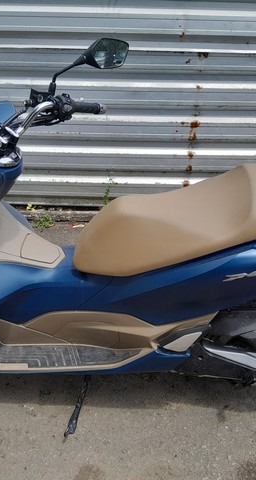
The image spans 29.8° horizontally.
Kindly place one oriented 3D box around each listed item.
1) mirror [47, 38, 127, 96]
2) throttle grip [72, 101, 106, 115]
[{"bbox_3d":[-0.121,-0.548,1.510,0.275,0.152,0.073,-21,30,-40],"label":"mirror"},{"bbox_3d":[-0.119,-0.422,1.541,0.038,0.038,0.143,18,19,35],"label":"throttle grip"}]

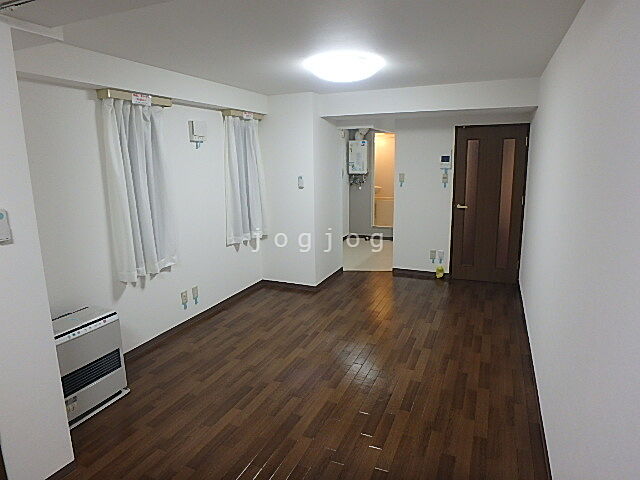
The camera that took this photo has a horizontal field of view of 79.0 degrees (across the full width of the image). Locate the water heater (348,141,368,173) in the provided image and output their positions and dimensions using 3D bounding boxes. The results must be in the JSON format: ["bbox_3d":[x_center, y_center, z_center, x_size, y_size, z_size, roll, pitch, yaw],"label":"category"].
[{"bbox_3d":[0.757,-1.588,7.467,0.346,0.615,0.187,4,13,24],"label":"water heater"}]

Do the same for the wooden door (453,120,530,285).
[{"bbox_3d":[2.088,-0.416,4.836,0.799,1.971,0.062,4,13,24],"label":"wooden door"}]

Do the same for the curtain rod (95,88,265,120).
[{"bbox_3d":[-1.118,-1.223,3.631,0.129,0.065,2.021,4,13,24],"label":"curtain rod"}]

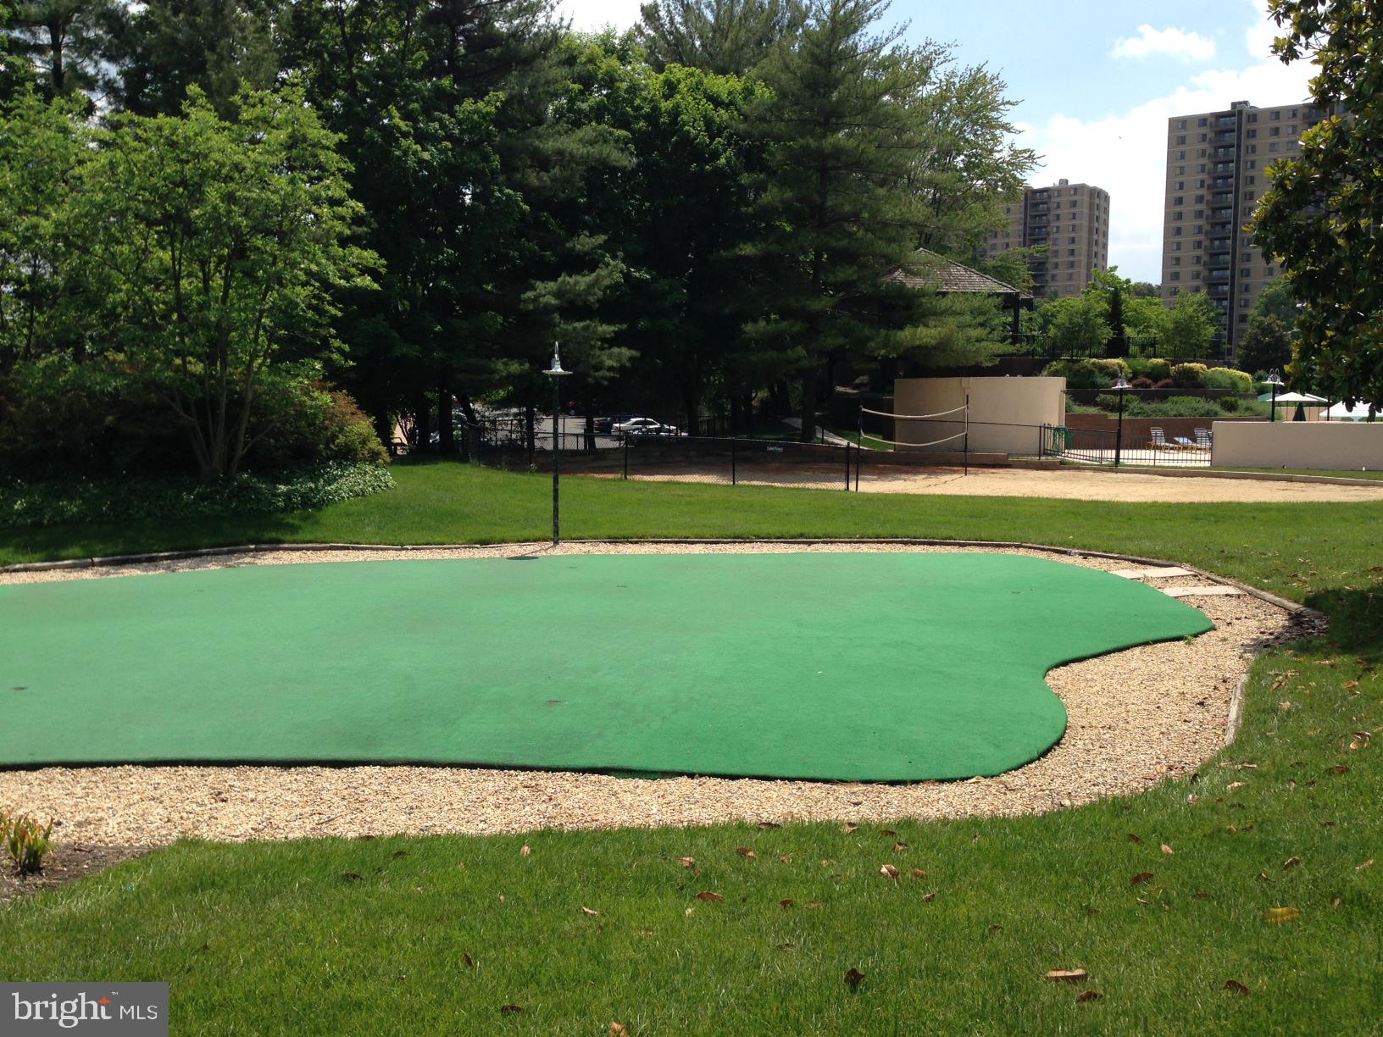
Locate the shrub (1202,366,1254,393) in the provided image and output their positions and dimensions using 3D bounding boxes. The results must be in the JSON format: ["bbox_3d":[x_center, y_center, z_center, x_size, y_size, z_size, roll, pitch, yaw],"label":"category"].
[{"bbox_3d":[25.024,-6.502,61.500,2.250,1.300,1.900,0,5,0],"label":"shrub"}]

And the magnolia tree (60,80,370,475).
[{"bbox_3d":[-9.826,-4.947,27.500,6.400,8.100,6.200,0,5,0],"label":"magnolia tree"}]

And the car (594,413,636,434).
[{"bbox_3d":[-4.241,-6.321,90.000,4.700,1.500,1.850,-2,6,-19],"label":"car"}]

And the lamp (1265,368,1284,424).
[{"bbox_3d":[20.010,-3.564,45.300,0.680,3.150,0.620,0,5,0],"label":"lamp"}]

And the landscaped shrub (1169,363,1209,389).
[{"bbox_3d":[23.424,-6.707,62.000,1.800,1.300,1.700,0,5,0],"label":"landscaped shrub"}]

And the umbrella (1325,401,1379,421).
[{"bbox_3d":[26.418,-3.614,52.500,2.700,2.500,2.700,0,5,0],"label":"umbrella"}]

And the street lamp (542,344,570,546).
[{"bbox_3d":[-2.095,-1.168,20.500,0.480,3.140,0.480,0,5,0],"label":"street lamp"}]

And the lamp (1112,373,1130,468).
[{"bbox_3d":[14.153,-3.262,43.500,0.620,3.150,0.600,0,5,0],"label":"lamp"}]

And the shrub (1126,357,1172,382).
[{"bbox_3d":[22.039,-7.130,63.500,2.000,1.250,1.750,0,5,0],"label":"shrub"}]

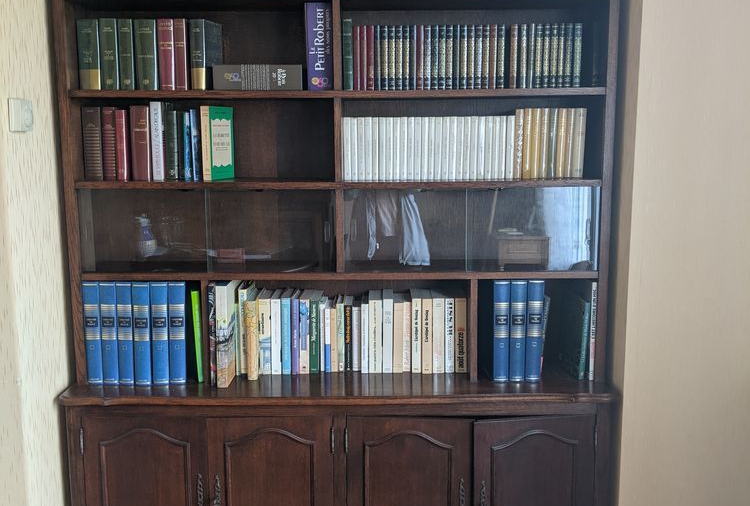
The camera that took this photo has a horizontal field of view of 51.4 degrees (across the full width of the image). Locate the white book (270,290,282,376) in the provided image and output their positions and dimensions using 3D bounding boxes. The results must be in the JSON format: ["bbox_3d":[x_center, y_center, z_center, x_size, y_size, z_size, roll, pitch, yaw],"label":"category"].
[{"bbox_3d":[-0.278,0.229,2.269,0.026,0.217,0.142,0,9,0],"label":"white book"}]

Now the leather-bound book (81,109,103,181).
[{"bbox_3d":[-0.749,-0.297,2.132,0.053,0.193,0.130,0,9,0],"label":"leather-bound book"}]

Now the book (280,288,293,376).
[{"bbox_3d":[-0.260,0.236,2.367,0.027,0.231,0.145,0,8,0],"label":"book"}]

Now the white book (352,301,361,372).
[{"bbox_3d":[-0.059,0.263,2.518,0.022,0.206,0.130,0,9,0],"label":"white book"}]

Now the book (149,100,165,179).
[{"bbox_3d":[-0.574,-0.302,2.128,0.029,0.207,0.140,0,9,0],"label":"book"}]

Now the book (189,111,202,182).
[{"bbox_3d":[-0.517,-0.319,2.317,0.021,0.207,0.135,0,9,0],"label":"book"}]

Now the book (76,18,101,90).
[{"bbox_3d":[-0.775,-0.546,2.180,0.056,0.187,0.130,0,8,0],"label":"book"}]

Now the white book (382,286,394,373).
[{"bbox_3d":[0.041,0.249,2.506,0.030,0.237,0.160,0,9,0],"label":"white book"}]

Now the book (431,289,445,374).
[{"bbox_3d":[0.185,0.231,2.331,0.034,0.222,0.138,0,8,0],"label":"book"}]

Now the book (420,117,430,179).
[{"bbox_3d":[0.136,-0.289,2.161,0.022,0.171,0.115,0,9,0],"label":"book"}]

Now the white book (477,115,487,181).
[{"bbox_3d":[0.300,-0.300,2.242,0.019,0.178,0.115,0,8,0],"label":"white book"}]

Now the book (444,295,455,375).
[{"bbox_3d":[0.210,0.222,2.255,0.025,0.217,0.140,0,9,0],"label":"book"}]

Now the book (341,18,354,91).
[{"bbox_3d":[-0.071,-0.533,2.131,0.024,0.183,0.120,0,8,0],"label":"book"}]

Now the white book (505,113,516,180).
[{"bbox_3d":[0.365,-0.290,2.161,0.019,0.172,0.112,0,8,0],"label":"white book"}]

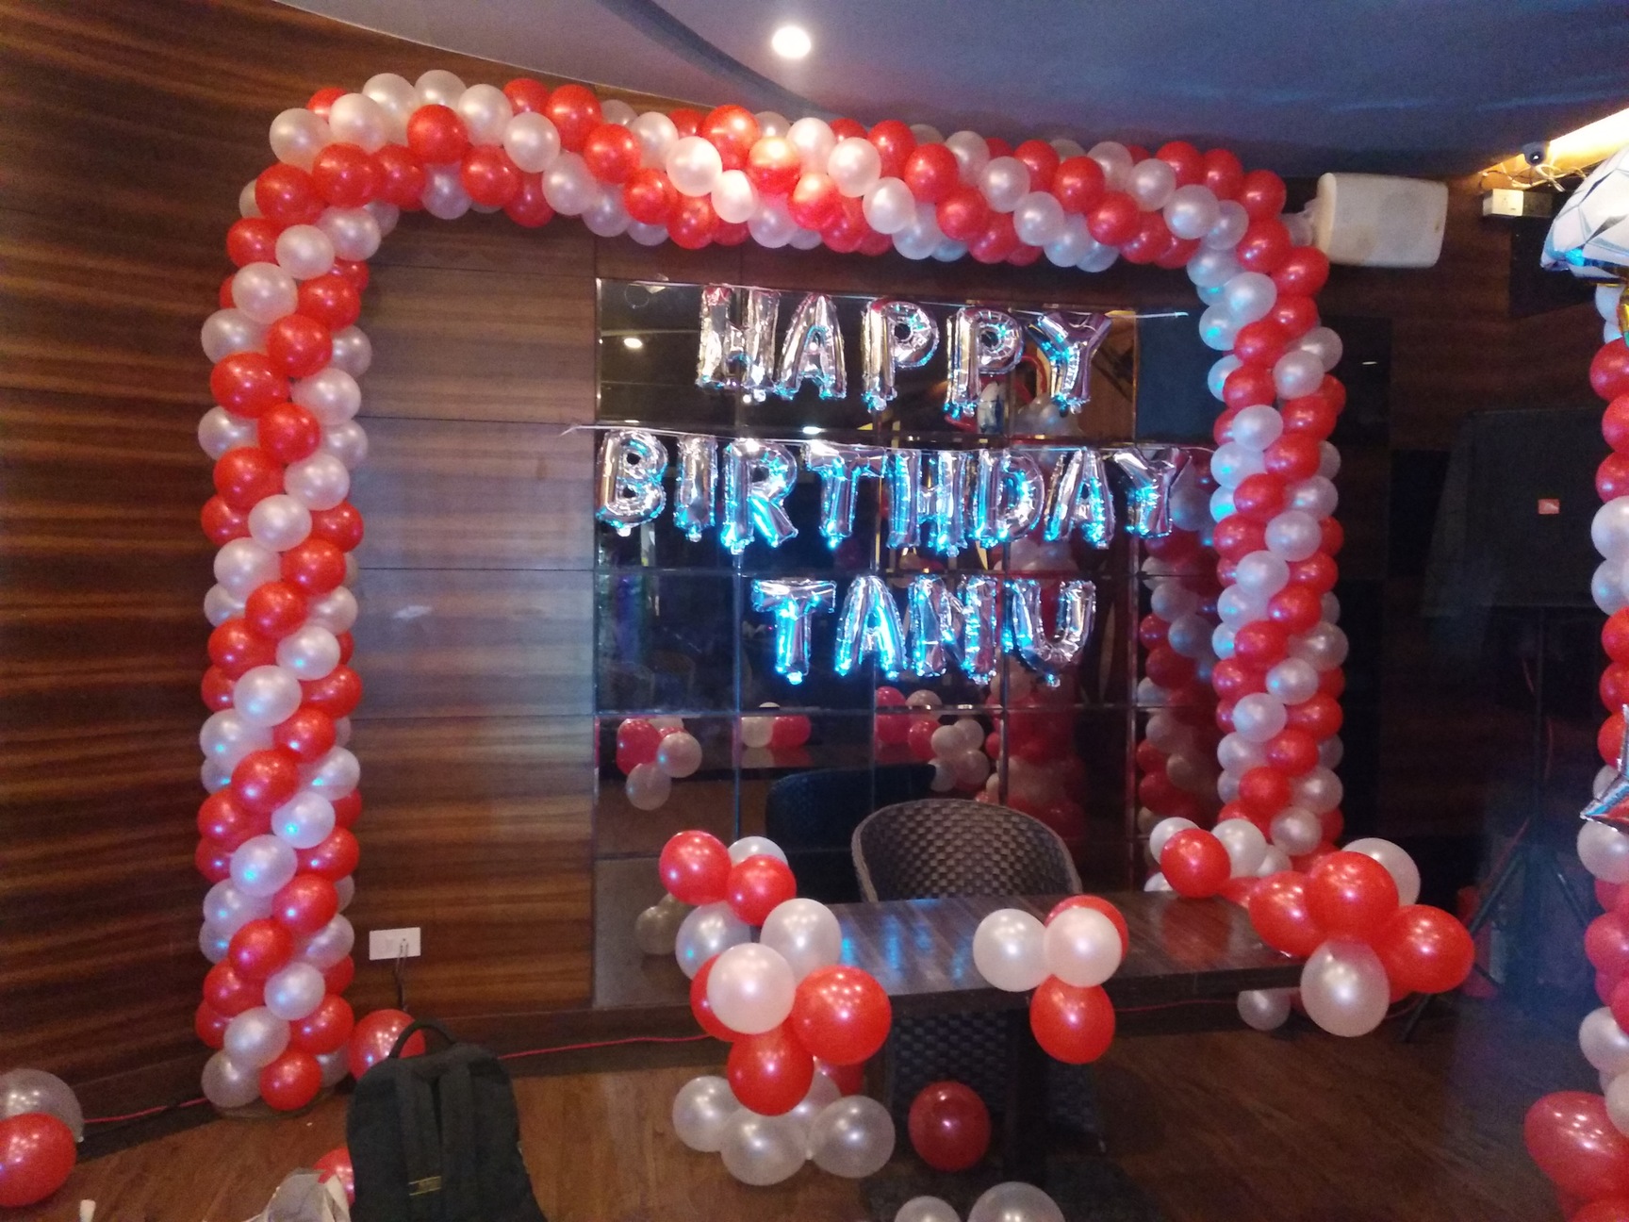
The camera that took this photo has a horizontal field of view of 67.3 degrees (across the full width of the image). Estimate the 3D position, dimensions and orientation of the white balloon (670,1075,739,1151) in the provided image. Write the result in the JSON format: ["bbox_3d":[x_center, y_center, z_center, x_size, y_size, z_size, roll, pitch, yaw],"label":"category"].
[{"bbox_3d":[-0.250,1.169,2.850,0.169,0.181,0.178,0,0,-12],"label":"white balloon"}]

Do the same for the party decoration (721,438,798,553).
[{"bbox_3d":[-0.171,-0.359,3.814,0.234,0.355,0.070,0,1,-11],"label":"party decoration"}]

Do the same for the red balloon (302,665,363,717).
[{"bbox_3d":[-1.344,0.224,3.410,0.160,0.150,0.160,0,2,-11],"label":"red balloon"}]

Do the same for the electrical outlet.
[{"bbox_3d":[-1.225,0.973,3.577,0.144,0.084,0.015,0,0,-14],"label":"electrical outlet"}]

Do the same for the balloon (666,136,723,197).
[{"bbox_3d":[-0.345,-1.277,3.513,0.168,0.172,0.180,0,1,-11],"label":"balloon"}]

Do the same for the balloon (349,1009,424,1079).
[{"bbox_3d":[-1.239,1.280,3.550,0.210,0.220,0.210,0,1,-11],"label":"balloon"}]

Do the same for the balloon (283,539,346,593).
[{"bbox_3d":[-1.365,-0.121,3.330,0.177,0.159,0.171,0,0,-12],"label":"balloon"}]

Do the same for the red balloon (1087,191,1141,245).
[{"bbox_3d":[0.890,-1.164,3.632,0.157,0.157,0.157,0,0,-12],"label":"red balloon"}]

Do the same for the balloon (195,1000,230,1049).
[{"bbox_3d":[-1.666,1.158,3.440,0.150,0.154,0.155,0,0,-12],"label":"balloon"}]

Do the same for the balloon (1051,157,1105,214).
[{"bbox_3d":[0.805,-1.298,3.729,0.167,0.170,0.180,0,1,-11],"label":"balloon"}]

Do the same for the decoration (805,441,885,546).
[{"bbox_3d":[0.097,-0.372,3.865,0.243,0.328,0.070,0,1,-11],"label":"decoration"}]

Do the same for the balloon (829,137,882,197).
[{"bbox_3d":[0.122,-1.307,3.600,0.165,0.170,0.180,0,1,0],"label":"balloon"}]

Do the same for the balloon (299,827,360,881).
[{"bbox_3d":[-1.355,0.678,3.420,0.160,0.150,0.160,0,2,-11],"label":"balloon"}]

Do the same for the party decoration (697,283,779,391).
[{"bbox_3d":[-0.243,-0.863,3.860,0.255,0.340,0.080,0,0,-12],"label":"party decoration"}]

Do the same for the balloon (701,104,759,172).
[{"bbox_3d":[-0.236,-1.319,3.414,0.165,0.165,0.165,0,0,-12],"label":"balloon"}]

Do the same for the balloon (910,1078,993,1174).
[{"bbox_3d":[0.342,1.292,3.071,0.200,0.215,0.200,0,1,0],"label":"balloon"}]

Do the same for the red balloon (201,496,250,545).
[{"bbox_3d":[-1.625,-0.255,3.400,0.160,0.157,0.160,0,2,-11],"label":"red balloon"}]

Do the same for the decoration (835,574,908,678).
[{"bbox_3d":[0.182,0.049,3.888,0.218,0.325,0.070,0,1,-11],"label":"decoration"}]

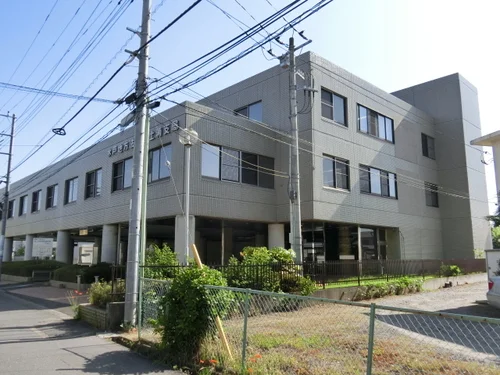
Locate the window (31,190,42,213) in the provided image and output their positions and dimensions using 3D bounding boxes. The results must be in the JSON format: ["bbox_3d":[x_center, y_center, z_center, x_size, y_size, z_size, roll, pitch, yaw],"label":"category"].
[{"bbox_3d":[-17.200,1.141,33.996,0.190,1.638,2.342,9,-13,-42],"label":"window"}]

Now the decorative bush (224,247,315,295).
[{"bbox_3d":[0.771,2.848,14.165,2.950,1.680,1.700,9,-13,-42],"label":"decorative bush"}]

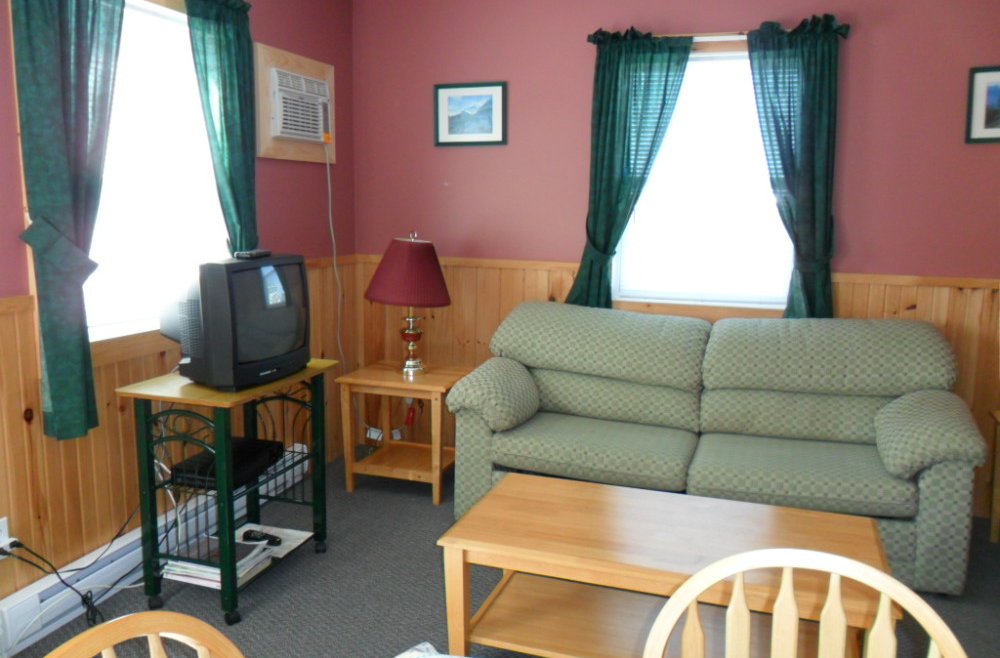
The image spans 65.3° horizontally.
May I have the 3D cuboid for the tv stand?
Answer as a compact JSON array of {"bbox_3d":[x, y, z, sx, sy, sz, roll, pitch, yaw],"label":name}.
[{"bbox_3d":[-0.958,0.536,2.894,0.458,0.752,0.715,4,10,18],"label":"tv stand"}]

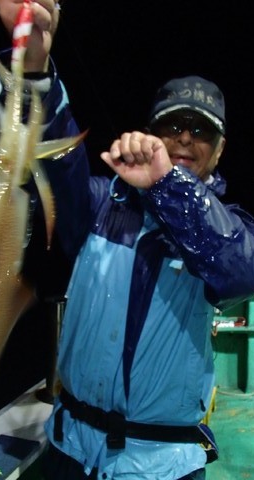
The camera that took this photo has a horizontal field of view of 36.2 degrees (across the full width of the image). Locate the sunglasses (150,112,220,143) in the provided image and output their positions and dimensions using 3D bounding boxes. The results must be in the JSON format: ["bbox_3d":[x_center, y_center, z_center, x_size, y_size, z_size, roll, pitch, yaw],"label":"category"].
[{"bbox_3d":[0.143,-0.277,0.978,0.150,0.048,0.150,8,12,4],"label":"sunglasses"}]

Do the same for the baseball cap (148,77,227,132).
[{"bbox_3d":[0.151,-0.334,0.961,0.178,0.125,0.250,8,12,4],"label":"baseball cap"}]

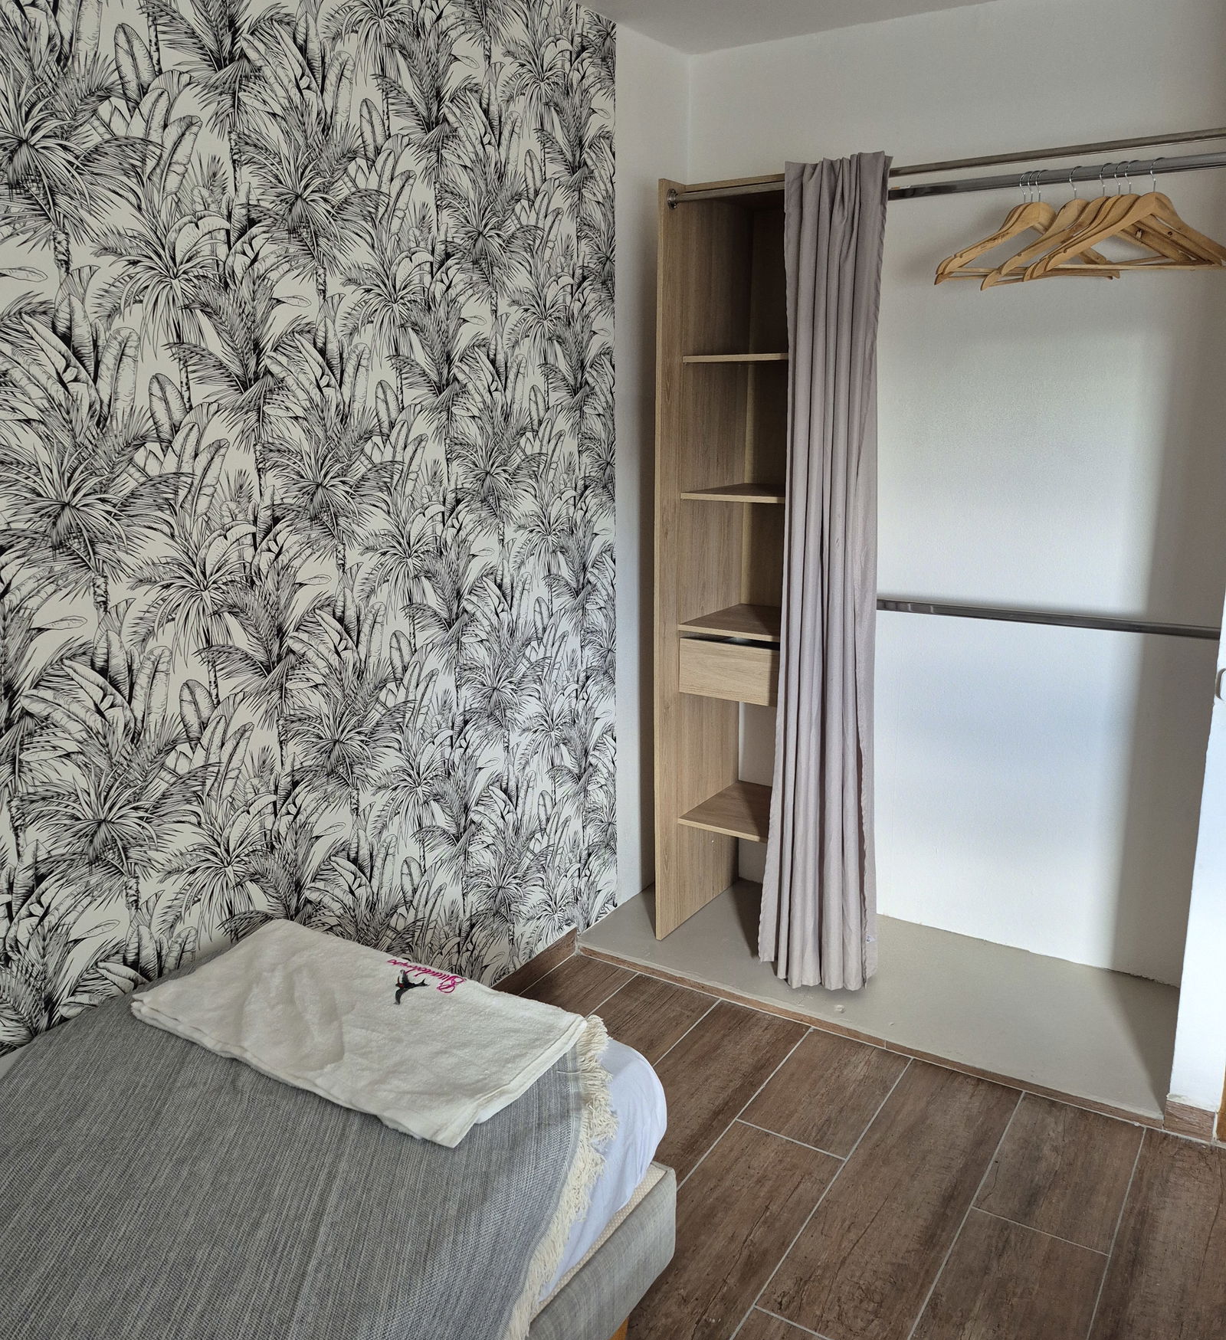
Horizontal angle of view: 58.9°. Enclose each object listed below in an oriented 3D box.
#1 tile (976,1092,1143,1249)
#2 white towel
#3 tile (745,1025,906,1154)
[{"bbox_3d":[0.947,1.052,2.295,0.257,0.010,0.439,8,16,32],"label":"tile"},{"bbox_3d":[-0.446,0.589,1.866,0.735,0.042,0.345,8,15,30],"label":"white towel"},{"bbox_3d":[0.508,0.991,2.567,0.257,0.010,0.443,8,16,32],"label":"tile"}]

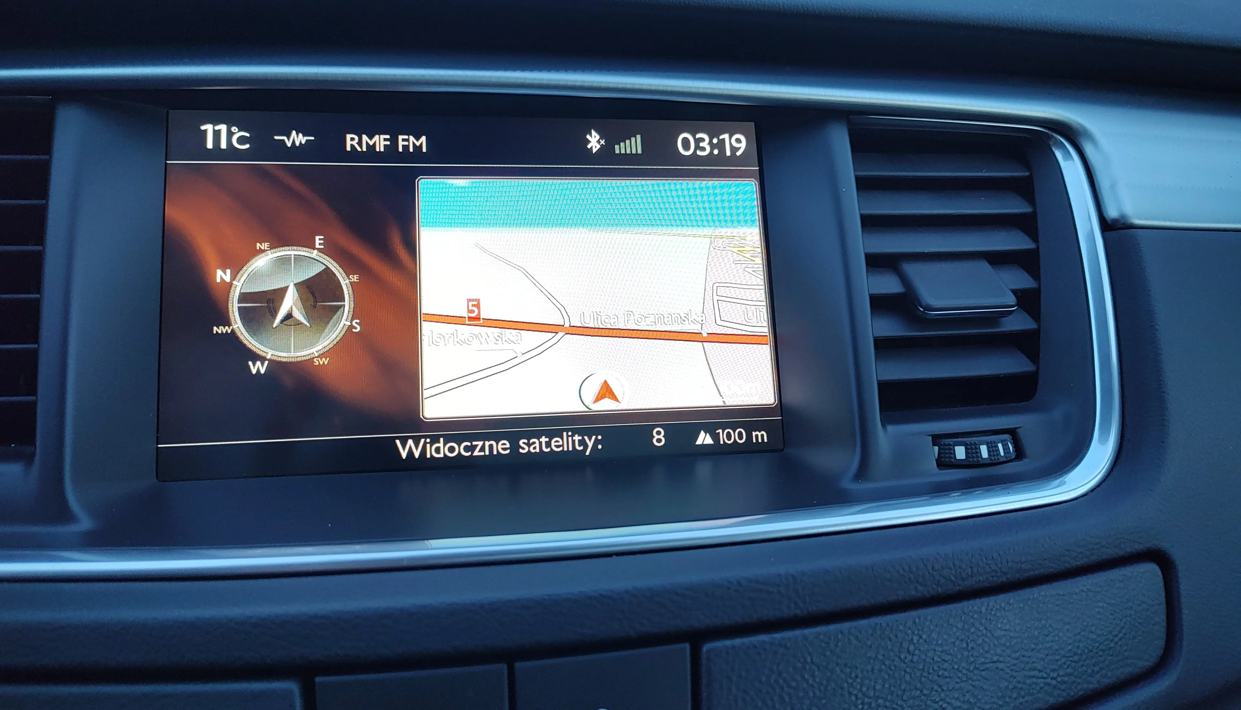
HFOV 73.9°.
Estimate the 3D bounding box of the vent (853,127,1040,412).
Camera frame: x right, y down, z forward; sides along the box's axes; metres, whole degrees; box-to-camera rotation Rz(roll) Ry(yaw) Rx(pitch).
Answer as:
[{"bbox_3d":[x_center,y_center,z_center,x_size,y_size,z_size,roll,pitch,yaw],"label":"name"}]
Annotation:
[{"bbox_3d":[0.089,-0.022,0.229,0.049,0.079,0.030,-2,-9,-14],"label":"vent"}]

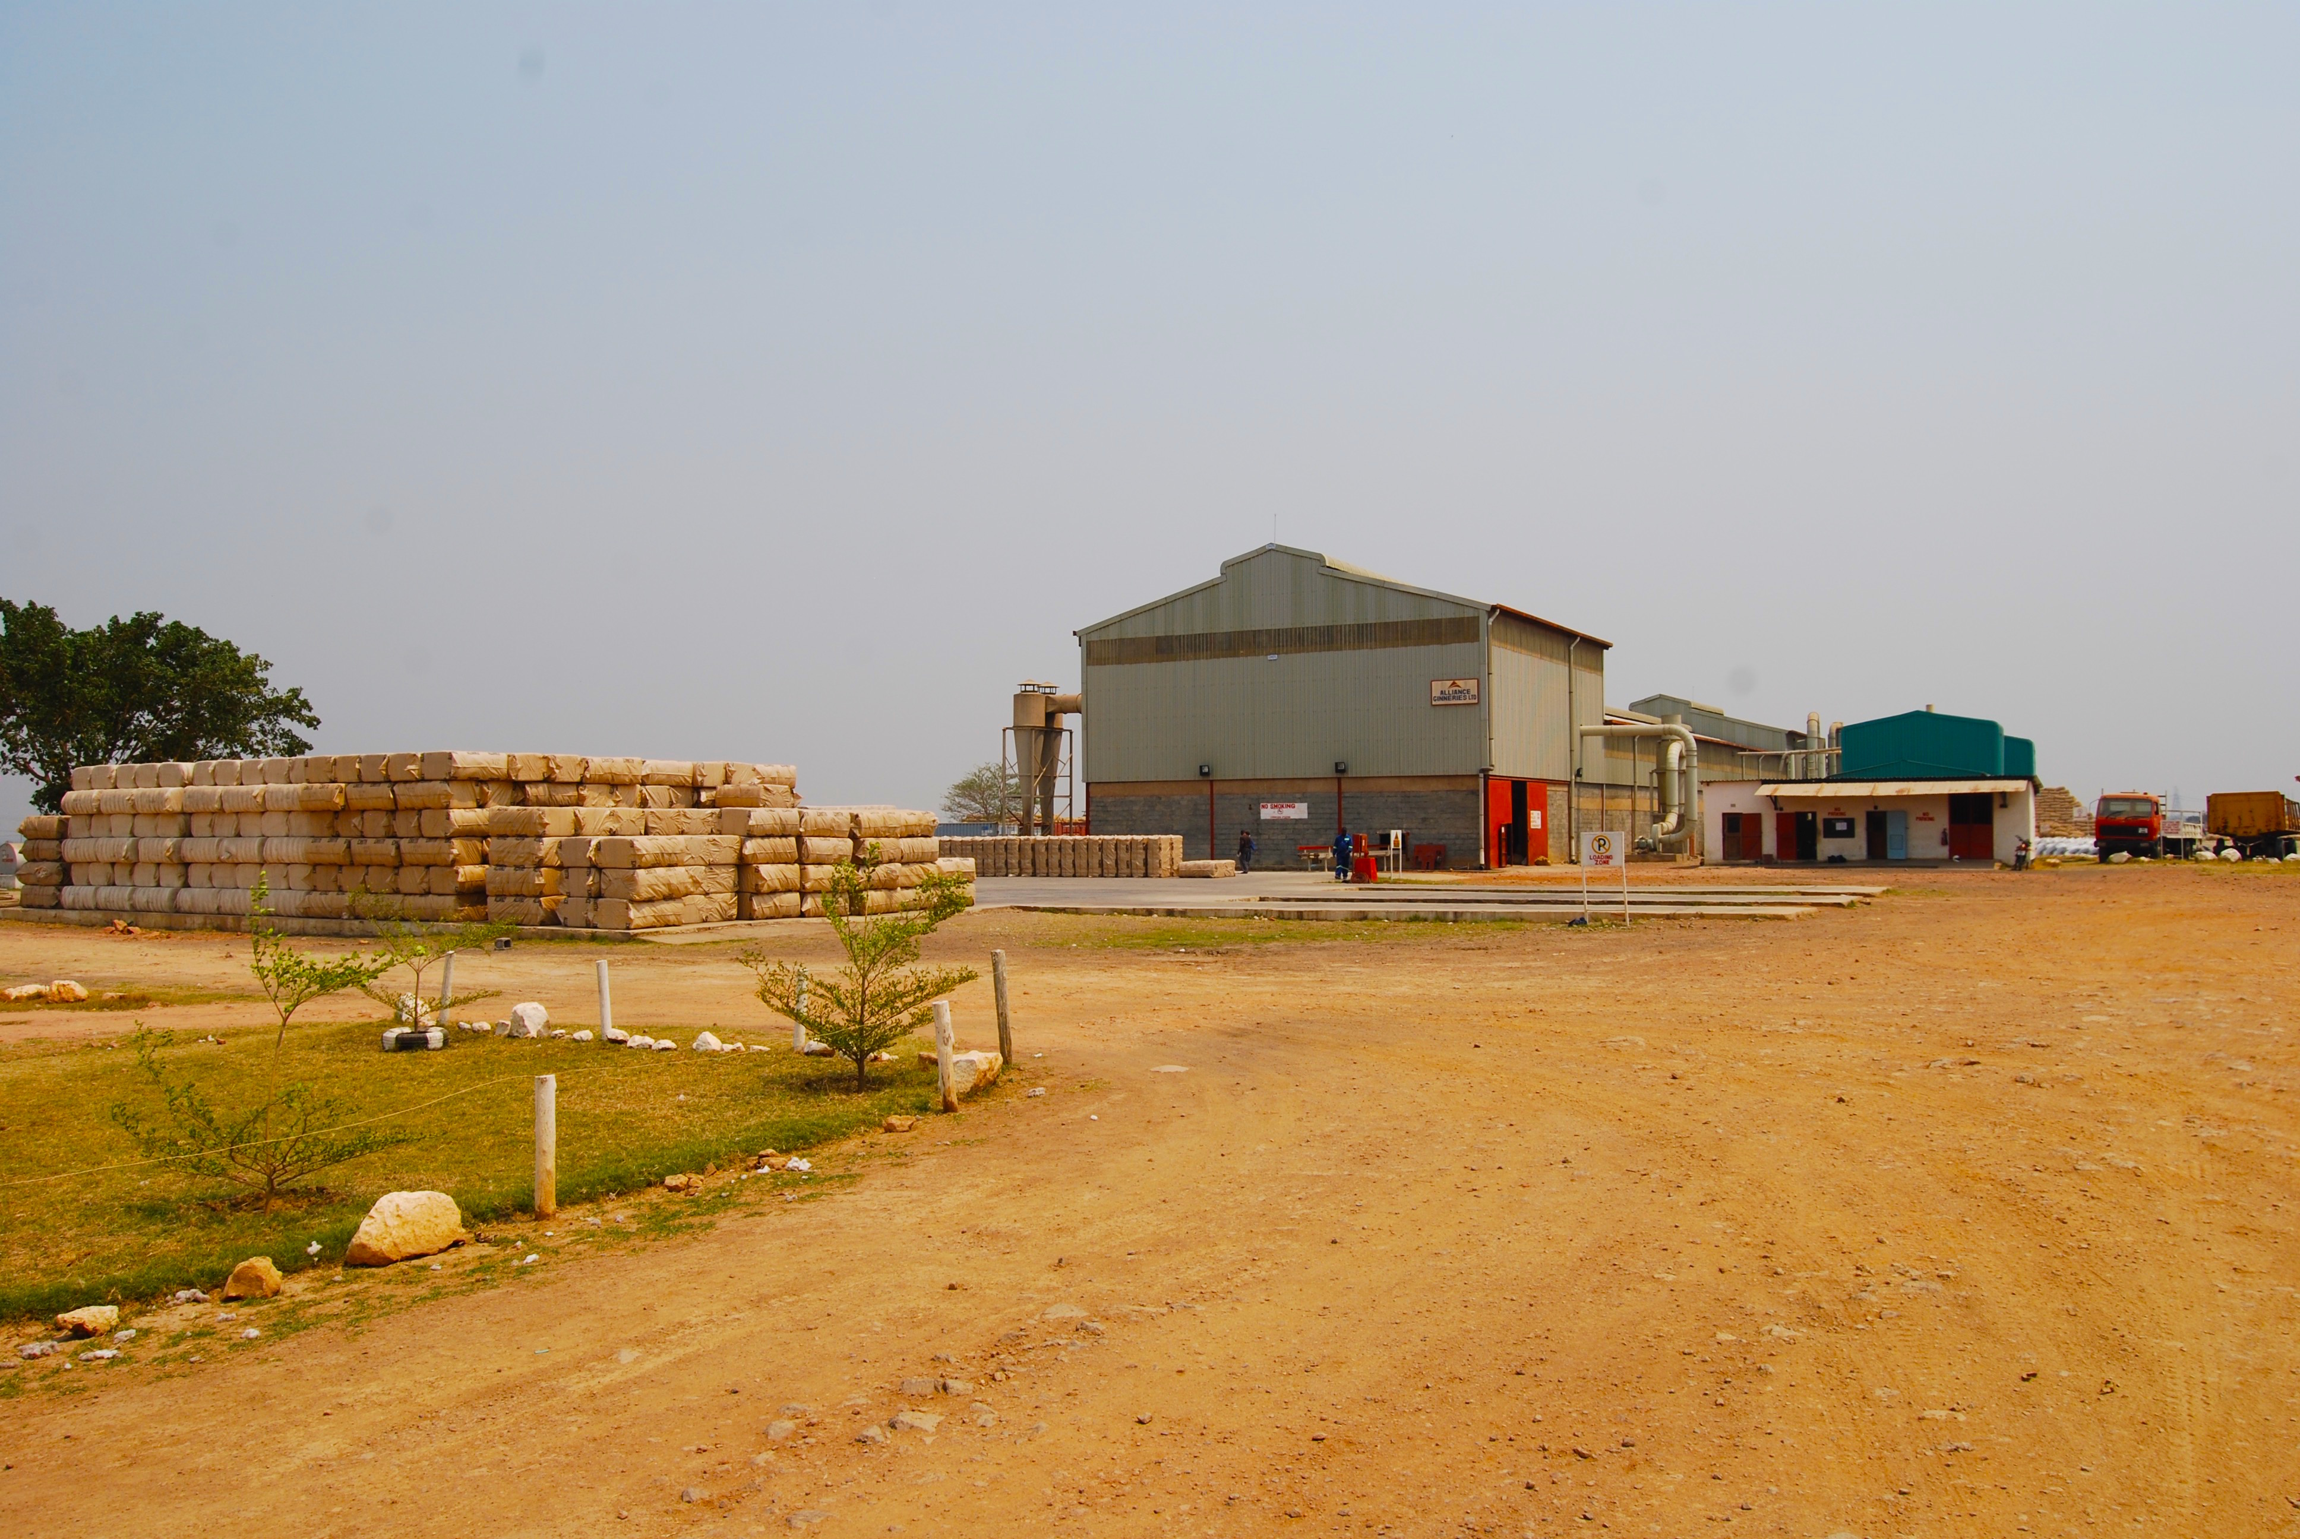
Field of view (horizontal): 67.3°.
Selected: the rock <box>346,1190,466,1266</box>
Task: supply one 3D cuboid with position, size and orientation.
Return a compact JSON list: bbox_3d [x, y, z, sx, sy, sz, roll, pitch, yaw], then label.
[{"bbox_3d":[-3.260,1.996,7.571,0.460,0.260,0.340,1,-2,-30],"label":"rock"}]

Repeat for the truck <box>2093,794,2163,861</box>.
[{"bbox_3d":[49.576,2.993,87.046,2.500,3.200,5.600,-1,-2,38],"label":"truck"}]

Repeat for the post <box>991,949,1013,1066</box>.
[{"bbox_3d":[-1.144,1.864,13.581,0.100,0.900,0.100,-5,-2,0],"label":"post"}]

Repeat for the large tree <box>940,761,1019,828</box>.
[{"bbox_3d":[-12.431,2.959,134.974,8.200,7.040,8.000,0,-2,0],"label":"large tree"}]

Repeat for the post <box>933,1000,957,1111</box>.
[{"bbox_3d":[-1.342,1.881,11.390,0.100,0.725,0.100,-5,-2,0],"label":"post"}]

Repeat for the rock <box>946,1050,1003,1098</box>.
[{"bbox_3d":[-1.270,2.149,12.391,0.390,0.260,0.360,1,-2,-30],"label":"rock"}]

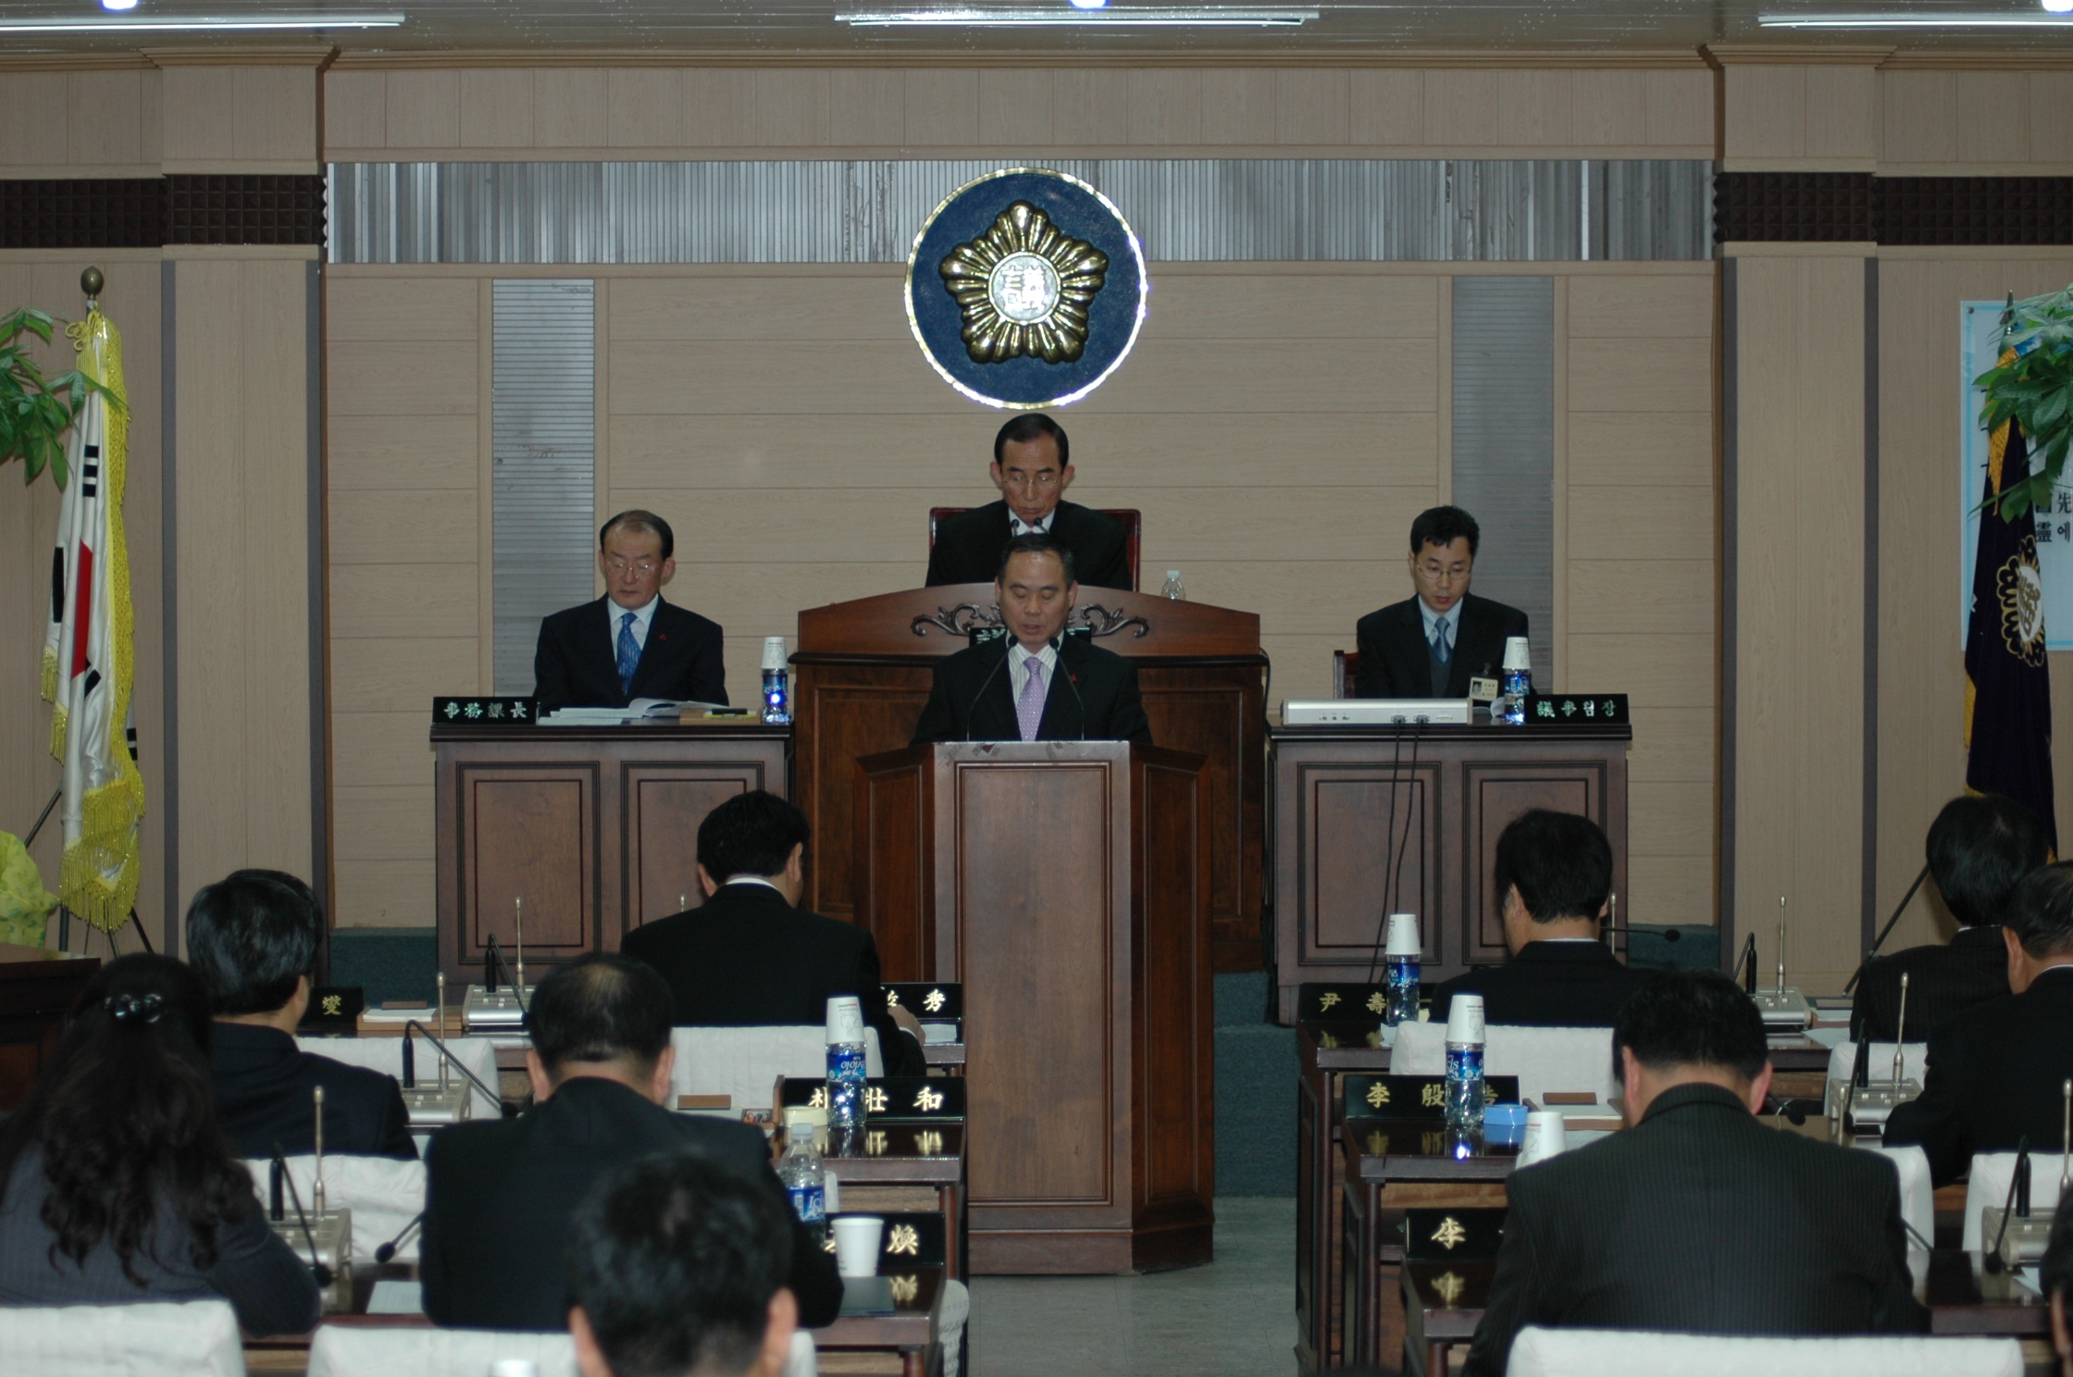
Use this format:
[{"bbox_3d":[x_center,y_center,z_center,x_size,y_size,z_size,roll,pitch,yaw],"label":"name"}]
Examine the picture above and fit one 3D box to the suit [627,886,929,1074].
[{"bbox_3d":[-0.491,0.660,11.250,0.550,0.620,0.450,0,2,5],"label":"suit"}]

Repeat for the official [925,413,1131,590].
[{"bbox_3d":[-0.019,-0.040,15.708,0.550,1.340,0.750,0,2,0],"label":"official"}]

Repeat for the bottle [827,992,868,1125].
[{"bbox_3d":[-0.311,0.611,9.938,0.066,0.213,0.066,0,2,0],"label":"bottle"}]

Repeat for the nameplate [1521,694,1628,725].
[{"bbox_3d":[1.345,0.051,15.069,0.262,0.071,0.055,0,3,0],"label":"nameplate"}]

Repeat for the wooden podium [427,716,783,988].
[{"bbox_3d":[-1.057,0.455,15.242,0.890,0.735,0.550,0,3,0],"label":"wooden podium"}]

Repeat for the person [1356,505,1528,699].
[{"bbox_3d":[1.063,0.163,15.583,0.500,1.260,0.750,0,3,0],"label":"person"}]

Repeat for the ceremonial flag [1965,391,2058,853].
[{"bbox_3d":[2.567,-0.139,15.900,0.270,1.520,0.220,0,2,0],"label":"ceremonial flag"}]

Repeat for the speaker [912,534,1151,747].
[{"bbox_3d":[-0.009,0.464,13.958,0.560,1.630,0.420,0,3,0],"label":"speaker"}]

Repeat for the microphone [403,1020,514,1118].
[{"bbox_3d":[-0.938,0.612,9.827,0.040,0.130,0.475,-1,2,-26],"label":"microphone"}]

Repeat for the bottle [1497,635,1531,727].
[{"bbox_3d":[1.201,-0.019,15.075,0.067,0.220,0.067,0,3,0],"label":"bottle"}]

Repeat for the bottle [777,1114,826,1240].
[{"bbox_3d":[-0.309,0.681,8.029,0.063,0.208,0.063,0,2,0],"label":"bottle"}]

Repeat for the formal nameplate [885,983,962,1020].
[{"bbox_3d":[-0.297,0.617,11.961,0.295,0.071,0.055,0,3,0],"label":"formal nameplate"}]

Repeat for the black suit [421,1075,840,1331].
[{"bbox_3d":[-0.513,0.797,7.720,0.545,0.620,0.450,0,2,0],"label":"black suit"}]

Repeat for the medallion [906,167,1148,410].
[{"bbox_3d":[-0.026,-1.105,16.720,0.670,0.670,0.080,0,2,0],"label":"medallion"}]

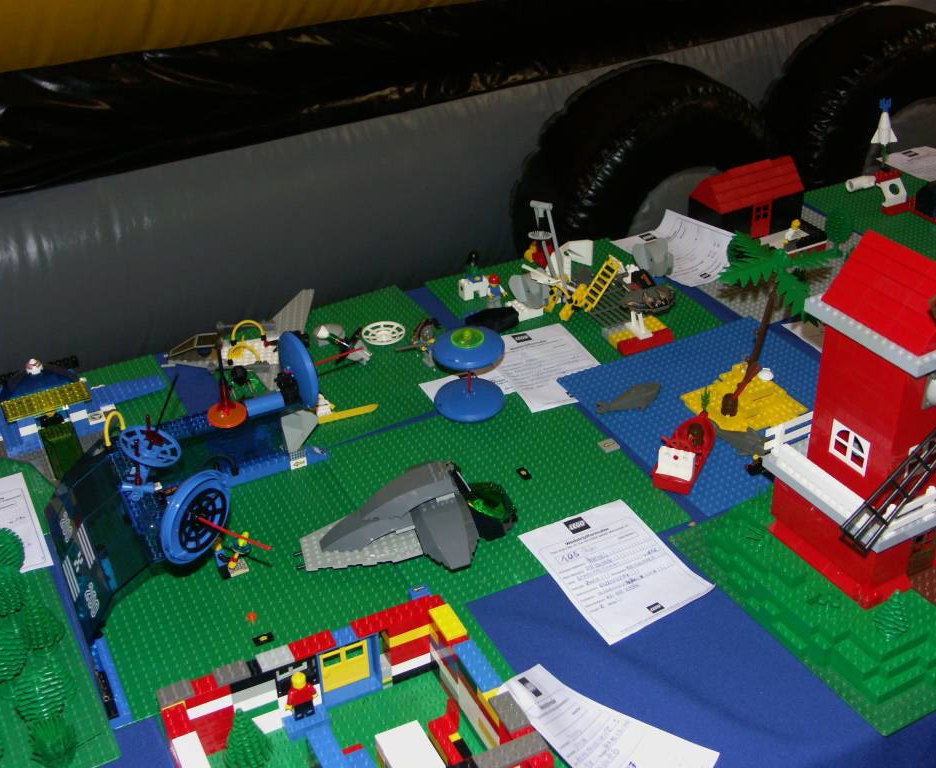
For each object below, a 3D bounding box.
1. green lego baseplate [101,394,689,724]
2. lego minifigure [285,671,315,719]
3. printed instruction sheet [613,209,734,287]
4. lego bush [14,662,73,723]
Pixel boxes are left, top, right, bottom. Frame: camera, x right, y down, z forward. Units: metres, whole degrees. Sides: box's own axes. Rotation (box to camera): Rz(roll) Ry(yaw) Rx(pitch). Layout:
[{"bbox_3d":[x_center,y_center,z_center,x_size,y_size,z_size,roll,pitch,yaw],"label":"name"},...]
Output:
[{"bbox_3d":[-0.087,0.126,1.082,0.513,0.007,0.256,-16,36,-21],"label":"green lego baseplate"},{"bbox_3d":[-0.119,0.225,0.874,0.024,0.040,0.015,-16,36,-21],"label":"lego minifigure"},{"bbox_3d":[0.254,-0.172,1.476,0.092,0.042,0.148,-19,37,-24],"label":"printed instruction sheet"},{"bbox_3d":[-0.308,0.228,0.883,0.038,0.059,0.038,-18,37,-23],"label":"lego bush"}]

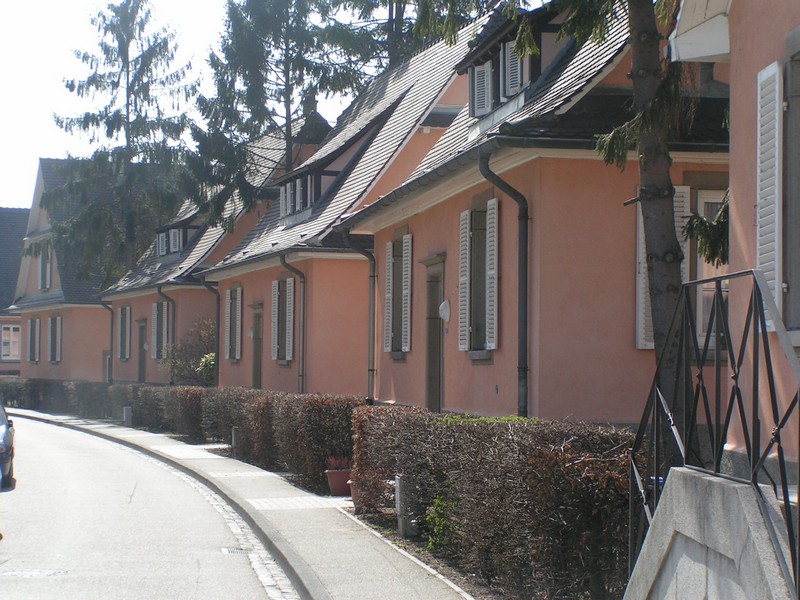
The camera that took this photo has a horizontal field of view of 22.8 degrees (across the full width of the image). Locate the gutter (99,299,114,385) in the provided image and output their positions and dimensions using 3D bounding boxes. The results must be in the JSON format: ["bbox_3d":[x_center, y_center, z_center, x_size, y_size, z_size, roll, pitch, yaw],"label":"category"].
[{"bbox_3d":[-9.377,1.390,63.500,0.430,2.870,0.100,1,-2,-17],"label":"gutter"}]

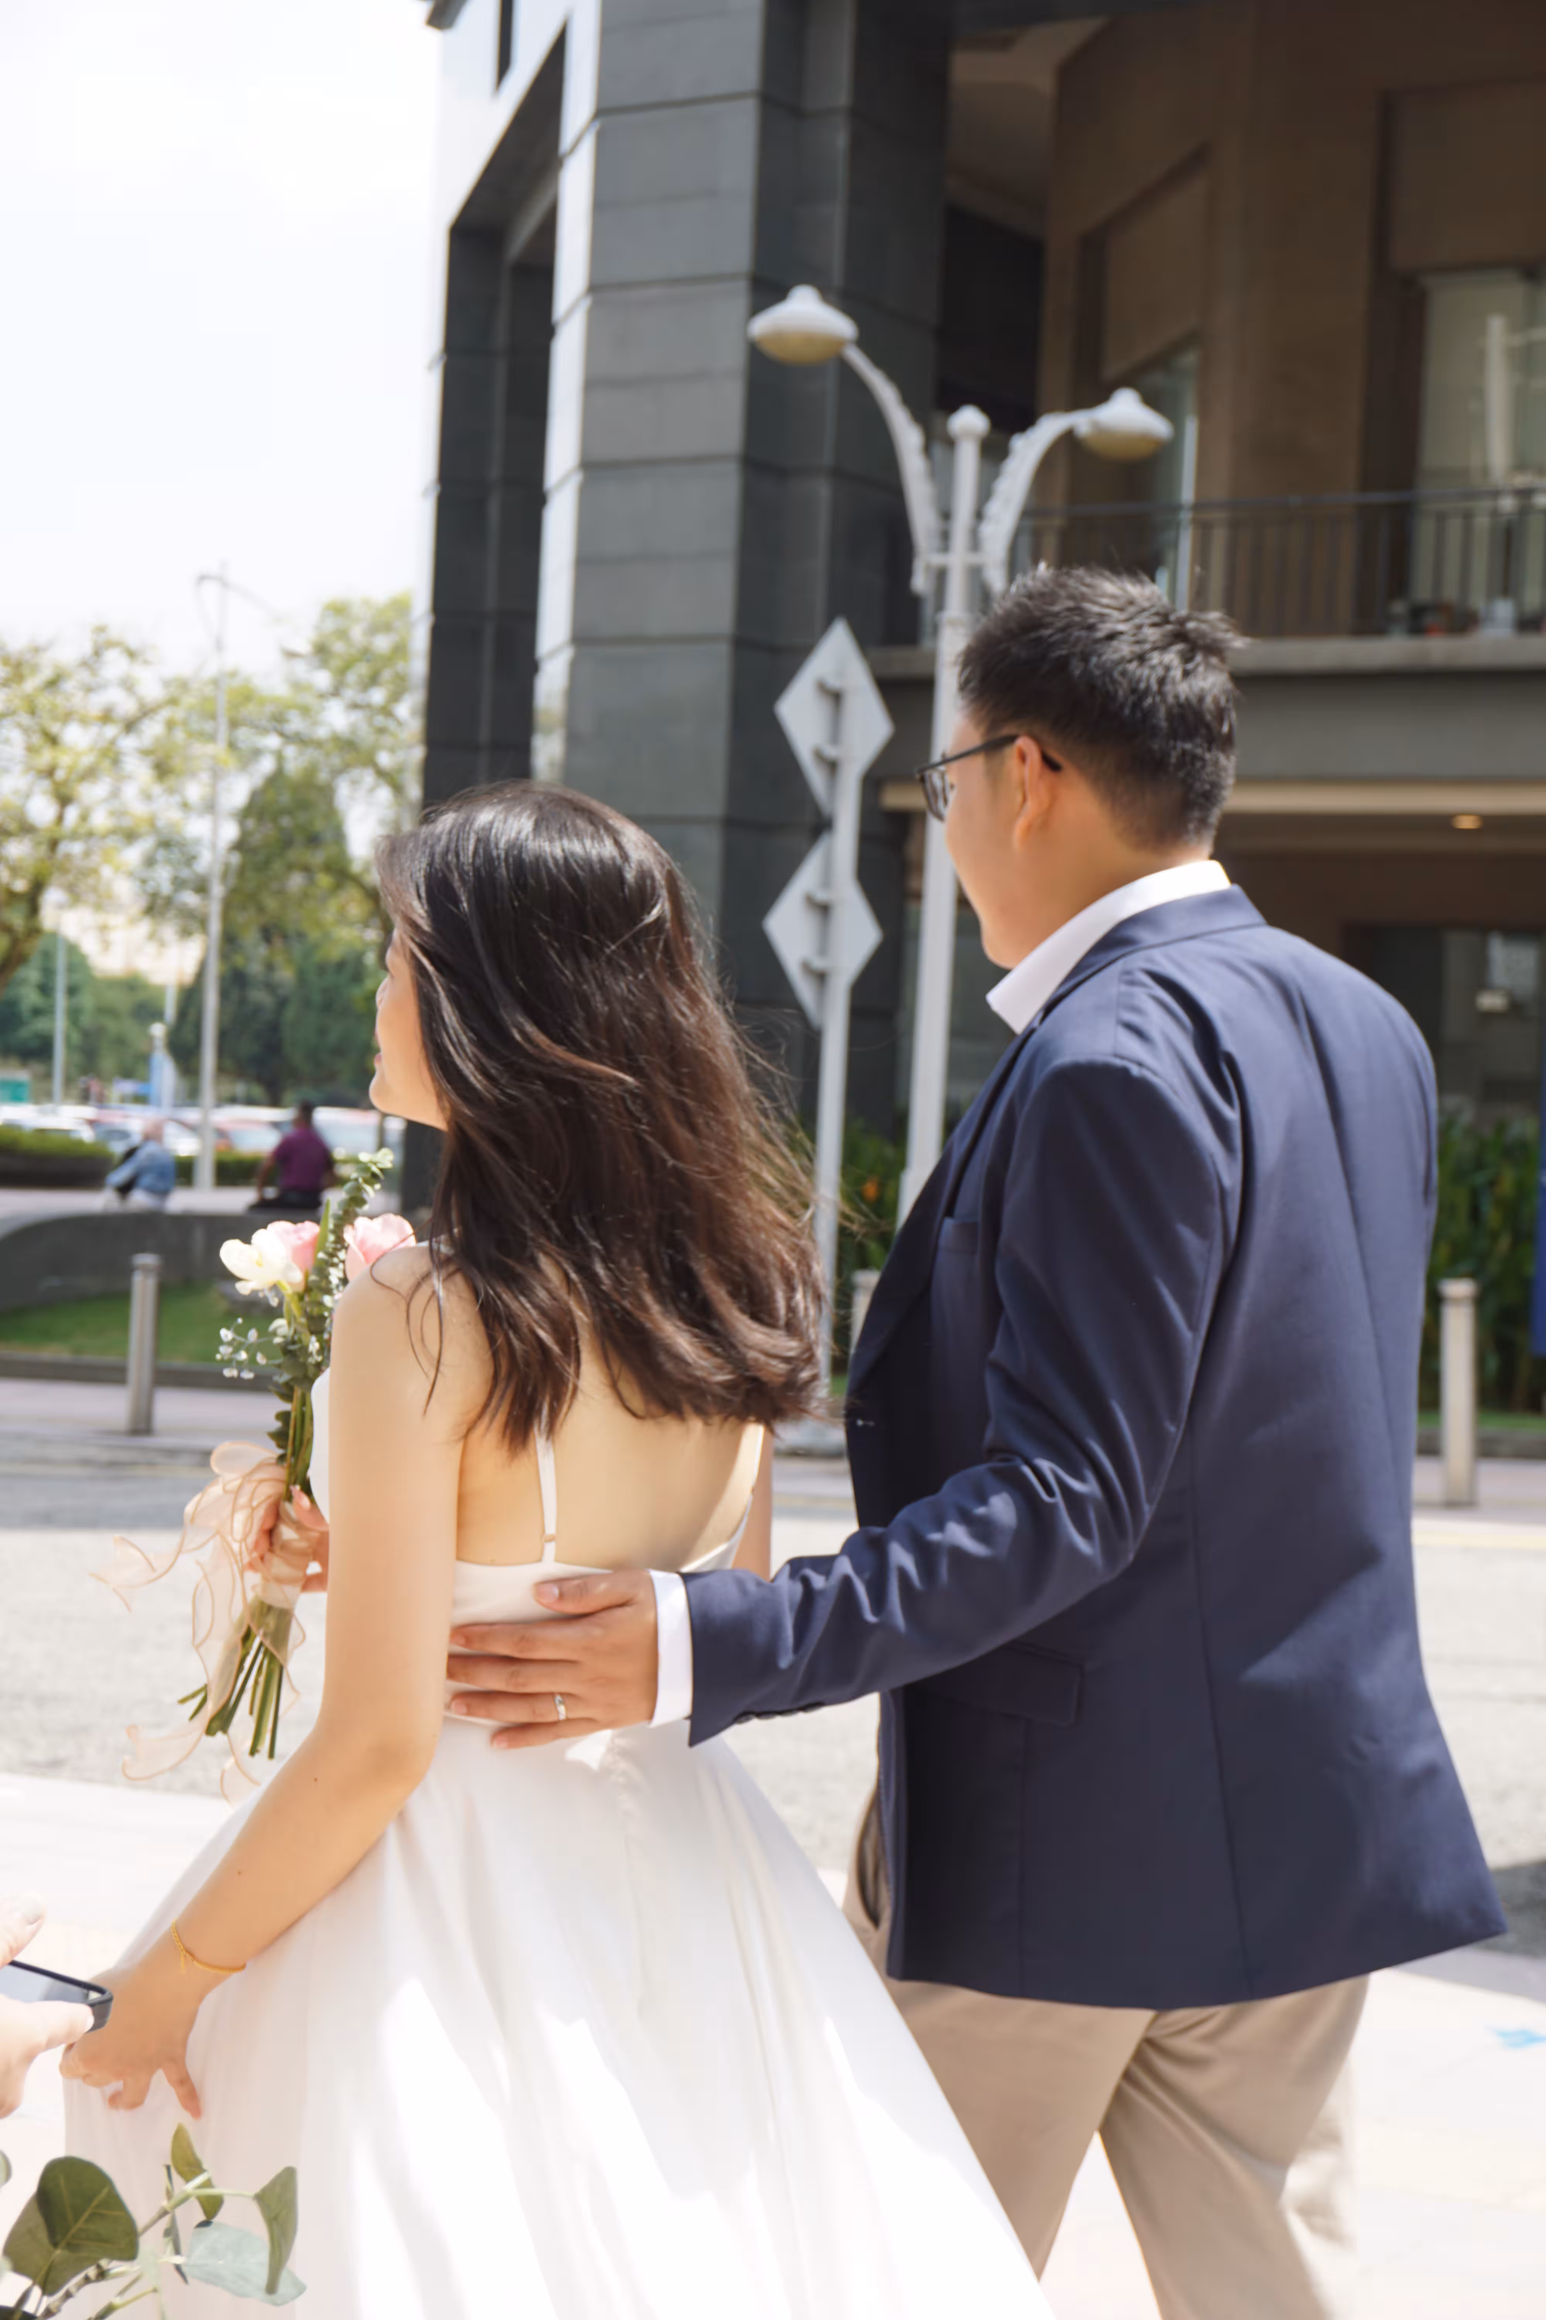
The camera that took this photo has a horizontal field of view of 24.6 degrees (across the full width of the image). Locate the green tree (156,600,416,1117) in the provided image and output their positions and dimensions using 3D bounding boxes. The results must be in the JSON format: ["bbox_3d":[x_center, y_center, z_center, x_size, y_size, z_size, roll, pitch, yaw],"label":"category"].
[{"bbox_3d":[-8.227,-4.943,64.915,6.000,10.600,6.000,3,1,0],"label":"green tree"}]

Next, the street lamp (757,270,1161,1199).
[{"bbox_3d":[0.754,-1.276,16.459,0.500,5.100,2.900,4,1,40],"label":"street lamp"}]

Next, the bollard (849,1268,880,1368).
[{"bbox_3d":[0.385,0.892,14.600,0.135,0.850,0.135,2,1,0],"label":"bollard"}]

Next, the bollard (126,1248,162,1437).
[{"bbox_3d":[-2.947,0.866,16.600,0.135,0.850,0.135,3,1,0],"label":"bollard"}]

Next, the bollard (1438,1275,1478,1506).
[{"bbox_3d":[2.553,0.867,13.200,0.135,0.850,0.135,1,1,0],"label":"bollard"}]

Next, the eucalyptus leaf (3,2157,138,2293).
[{"bbox_3d":[-0.328,0.496,1.650,0.060,0.065,0.018,20,9,-5],"label":"eucalyptus leaf"}]

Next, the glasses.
[{"bbox_3d":[0.188,-0.238,2.170,0.140,0.045,0.142,2,-9,-40],"label":"glasses"}]

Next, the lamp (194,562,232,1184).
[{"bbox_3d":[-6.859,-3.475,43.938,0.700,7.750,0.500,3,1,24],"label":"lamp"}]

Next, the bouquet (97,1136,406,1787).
[{"bbox_3d":[-0.342,0.202,2.330,0.200,0.430,0.200,9,-2,-6],"label":"bouquet"}]

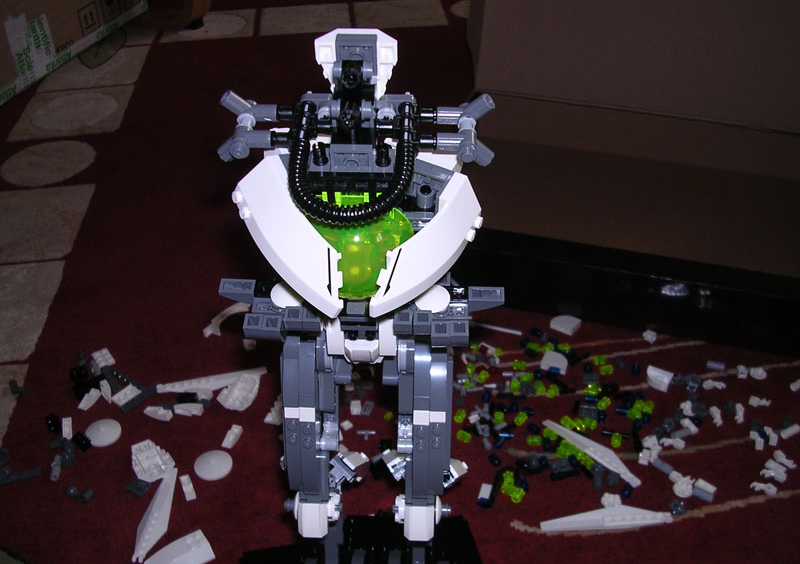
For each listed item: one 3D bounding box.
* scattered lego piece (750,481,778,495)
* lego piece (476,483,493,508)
[{"bbox_3d":[0.287,0.163,0.694,0.021,0.005,0.009,8,33,12],"label":"scattered lego piece"},{"bbox_3d":[0.068,0.170,0.697,0.008,0.011,0.016,9,39,14],"label":"lego piece"}]

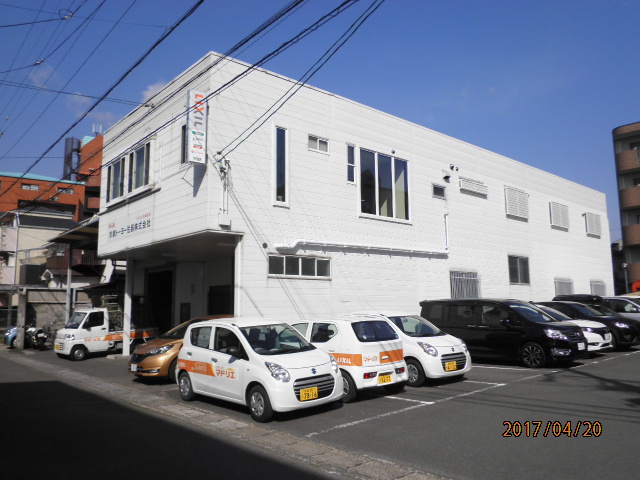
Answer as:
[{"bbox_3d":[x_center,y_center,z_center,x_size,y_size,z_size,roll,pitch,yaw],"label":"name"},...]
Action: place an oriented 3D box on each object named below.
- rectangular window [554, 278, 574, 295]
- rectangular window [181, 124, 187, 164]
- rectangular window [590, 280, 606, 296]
[{"bbox_3d":[12.380,2.514,24.246,1.959,1.055,0.150,6,-10,-39],"label":"rectangular window"},{"bbox_3d":[-3.629,-2.600,12.902,0.100,1.115,0.562,6,-10,-41],"label":"rectangular window"},{"bbox_3d":[15.672,2.869,26.941,1.959,1.055,0.150,6,-10,-39],"label":"rectangular window"}]

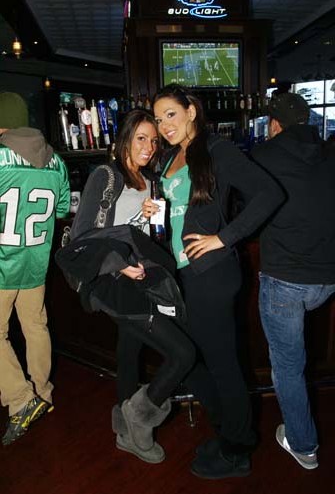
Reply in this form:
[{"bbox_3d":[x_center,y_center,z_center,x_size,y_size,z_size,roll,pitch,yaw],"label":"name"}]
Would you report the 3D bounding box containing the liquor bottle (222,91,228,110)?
[{"bbox_3d":[0.783,-1.969,5.045,0.070,0.240,0.070,0,17,0],"label":"liquor bottle"}]

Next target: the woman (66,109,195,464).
[{"bbox_3d":[-0.145,0.260,1.648,0.490,1.630,0.450,-8,19,-24],"label":"woman"}]

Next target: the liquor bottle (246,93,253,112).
[{"bbox_3d":[1.103,-1.948,5.051,0.072,0.230,0.072,0,17,0],"label":"liquor bottle"}]

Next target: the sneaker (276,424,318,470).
[{"bbox_3d":[0.645,0.978,1.899,0.100,0.105,0.265,-6,18,-19],"label":"sneaker"}]

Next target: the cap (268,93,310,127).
[{"bbox_3d":[0.545,-0.632,1.752,0.175,0.145,0.250,-4,17,-13],"label":"cap"}]

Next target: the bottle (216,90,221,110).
[{"bbox_3d":[0.688,-1.975,5.043,0.070,0.247,0.070,0,17,0],"label":"bottle"}]

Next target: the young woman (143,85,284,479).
[{"bbox_3d":[0.195,0.233,1.598,0.470,1.700,0.450,13,21,36],"label":"young woman"}]

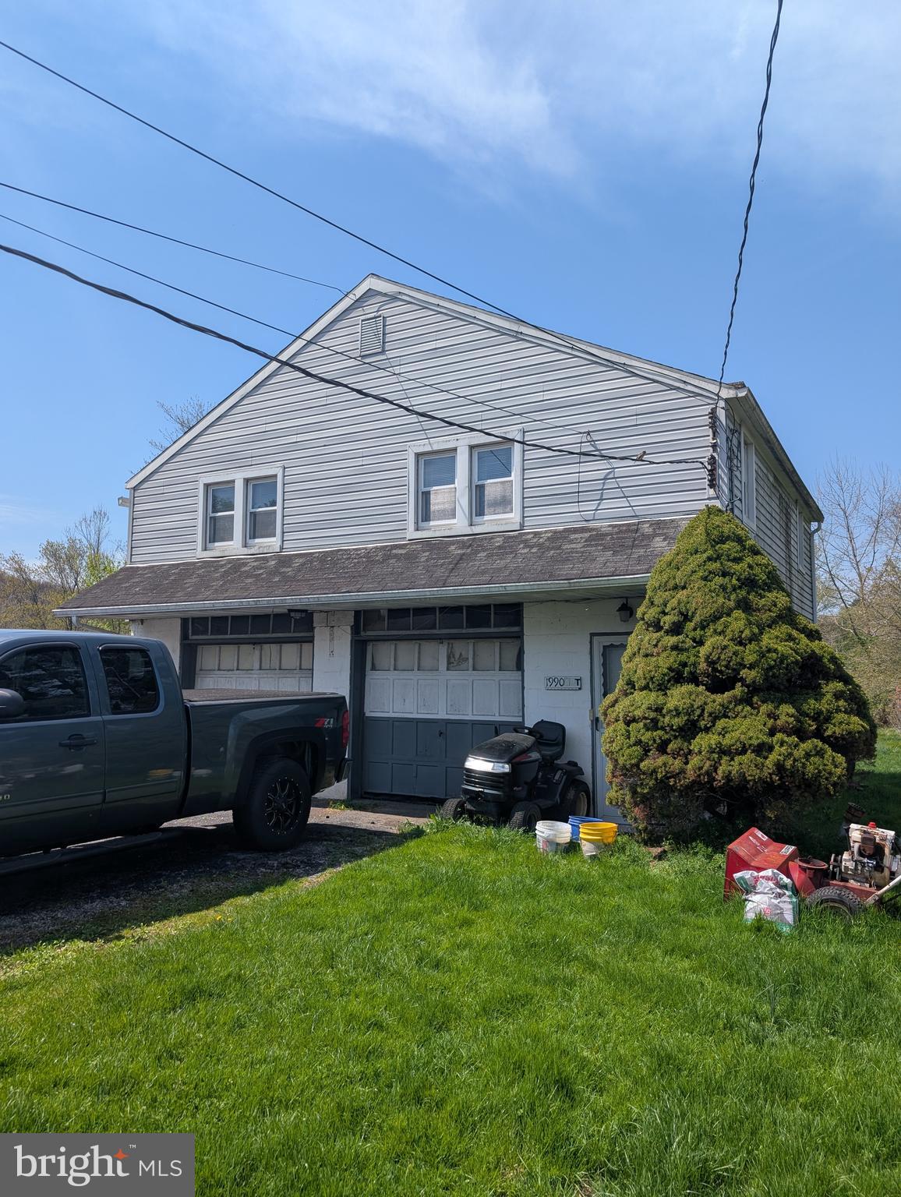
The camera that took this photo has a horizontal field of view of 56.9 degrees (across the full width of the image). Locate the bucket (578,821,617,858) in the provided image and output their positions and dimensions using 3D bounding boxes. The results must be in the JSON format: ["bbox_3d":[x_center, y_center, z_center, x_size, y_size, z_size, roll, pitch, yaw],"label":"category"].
[{"bbox_3d":[1.199,2.030,6.705,0.305,0.370,0.305,0,-5,0],"label":"bucket"}]

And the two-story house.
[{"bbox_3d":[0.797,-0.594,14.198,9.450,6.880,10.000,-3,-5,29],"label":"two-story house"}]

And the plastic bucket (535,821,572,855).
[{"bbox_3d":[0.875,2.108,7.005,0.305,0.370,0.305,0,-5,0],"label":"plastic bucket"}]

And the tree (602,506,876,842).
[{"bbox_3d":[2.617,0.720,7.490,2.450,3.200,2.400,0,-5,0],"label":"tree"}]

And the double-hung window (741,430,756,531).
[{"bbox_3d":[3.577,-1.394,9.913,0.120,1.160,1.050,-3,-5,29],"label":"double-hung window"}]

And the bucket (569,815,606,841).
[{"bbox_3d":[1.171,2.074,7.085,0.305,0.370,0.305,0,-5,0],"label":"bucket"}]

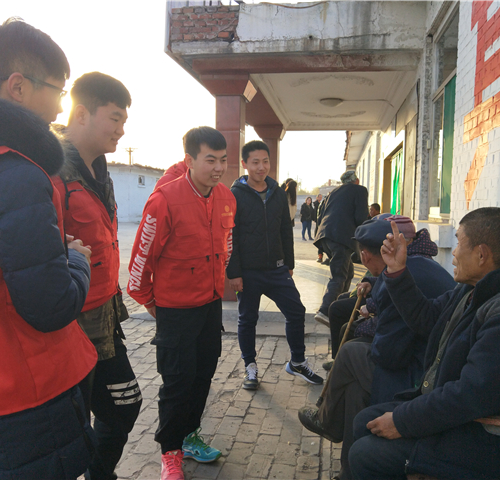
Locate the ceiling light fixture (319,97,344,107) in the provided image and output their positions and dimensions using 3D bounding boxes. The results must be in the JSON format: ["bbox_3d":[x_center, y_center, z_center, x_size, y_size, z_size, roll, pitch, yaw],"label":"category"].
[{"bbox_3d":[1.261,-2.100,7.150,0.370,0.110,0.370,2,4,11],"label":"ceiling light fixture"}]

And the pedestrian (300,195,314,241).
[{"bbox_3d":[2.115,-0.754,17.000,0.500,1.620,0.340,0,4,-18],"label":"pedestrian"}]

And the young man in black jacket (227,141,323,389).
[{"bbox_3d":[0.173,0.151,3.330,0.630,1.740,0.450,0,4,-16],"label":"young man in black jacket"}]

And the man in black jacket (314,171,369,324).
[{"bbox_3d":[1.000,0.080,5.050,0.550,1.660,0.680,5,6,43],"label":"man in black jacket"}]

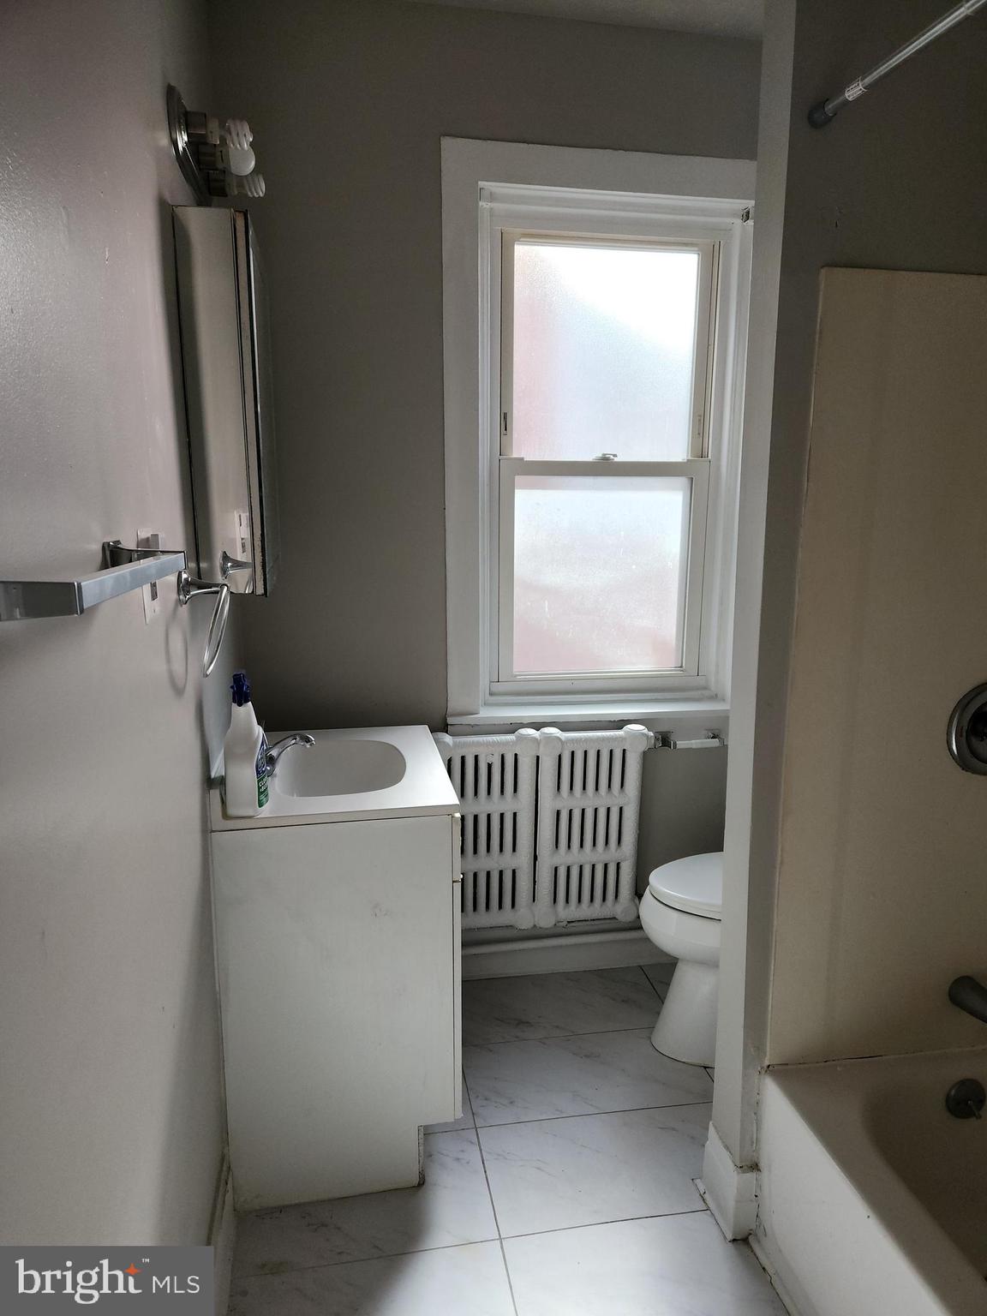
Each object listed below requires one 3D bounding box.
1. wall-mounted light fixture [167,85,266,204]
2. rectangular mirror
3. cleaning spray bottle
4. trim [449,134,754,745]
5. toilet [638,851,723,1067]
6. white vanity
[{"bbox_3d":[-0.497,-0.917,1.617,0.134,0.123,0.457,-2,10,-10],"label":"wall-mounted light fixture"},{"bbox_3d":[-0.520,-0.476,1.774,0.120,0.655,0.512,-2,10,-10],"label":"rectangular mirror"},{"bbox_3d":[-0.452,0.152,1.632,0.065,0.262,0.110,1,10,4],"label":"cleaning spray bottle"},{"bbox_3d":[0.330,-0.566,2.413,0.936,1.529,0.110,-2,10,-9],"label":"trim"},{"bbox_3d":[0.723,0.623,2.288,0.710,0.740,0.430,-2,10,-9],"label":"toilet"},{"bbox_3d":[-0.341,0.631,1.997,0.461,0.822,0.637,-2,10,-10],"label":"white vanity"}]

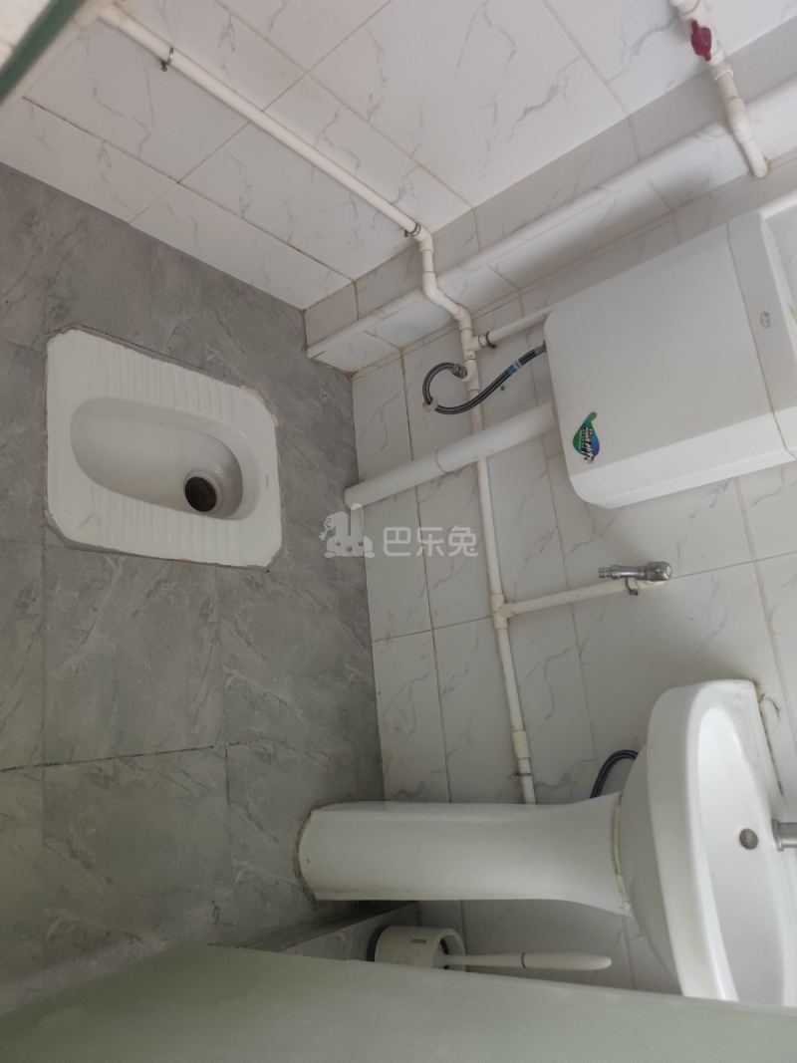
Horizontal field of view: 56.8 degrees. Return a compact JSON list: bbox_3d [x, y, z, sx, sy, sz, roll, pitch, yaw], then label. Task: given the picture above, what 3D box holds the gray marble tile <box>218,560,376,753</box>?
[{"bbox_3d":[-0.177,0.226,1.389,0.388,0.012,0.302,11,68,-50],"label":"gray marble tile"}]

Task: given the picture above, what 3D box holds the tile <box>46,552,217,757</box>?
[{"bbox_3d":[-0.396,0.185,1.127,0.301,0.012,0.302,11,68,-50],"label":"tile"}]

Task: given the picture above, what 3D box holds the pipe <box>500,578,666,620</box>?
[{"bbox_3d":[0.298,0.109,1.244,0.023,0.309,0.023,11,68,-50],"label":"pipe"}]

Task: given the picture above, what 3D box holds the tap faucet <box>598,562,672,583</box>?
[{"bbox_3d":[0.366,0.061,1.104,0.112,0.074,0.029,11,68,-50],"label":"tap faucet"}]

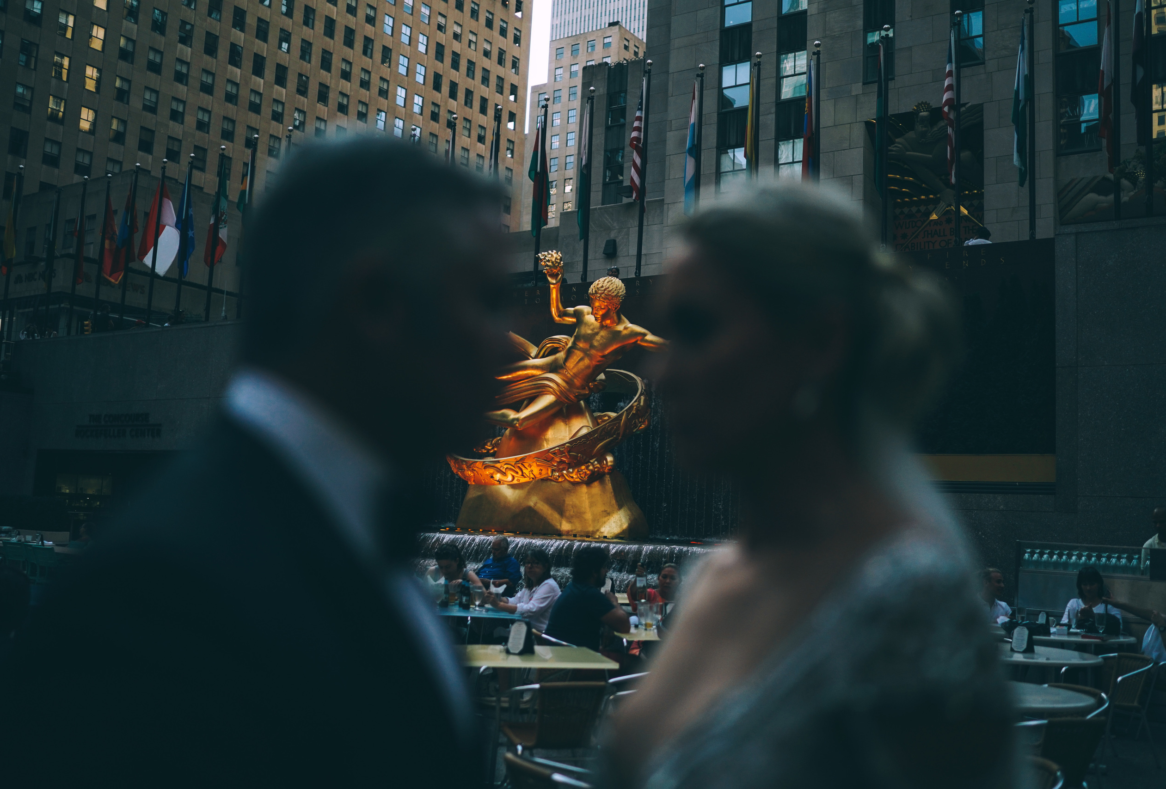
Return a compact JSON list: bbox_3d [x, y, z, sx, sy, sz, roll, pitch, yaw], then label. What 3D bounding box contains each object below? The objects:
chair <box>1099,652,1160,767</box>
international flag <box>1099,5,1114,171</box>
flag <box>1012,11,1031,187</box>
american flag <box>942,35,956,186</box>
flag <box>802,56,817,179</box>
[{"bbox_3d":[3.896,2.313,8.514,0.570,0.770,0.570,5,-7,-18],"label":"chair"},{"bbox_3d":[8.871,-5.203,19.469,0.400,3.026,0.380,0,-7,25],"label":"international flag"},{"bbox_3d":[7.726,-5.171,20.280,0.450,3.129,0.400,0,-7,21],"label":"flag"},{"bbox_3d":[6.252,-4.837,19.620,0.300,2.587,0.300,-1,-8,31],"label":"american flag"},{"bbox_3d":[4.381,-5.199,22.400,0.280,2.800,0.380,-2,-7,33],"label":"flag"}]

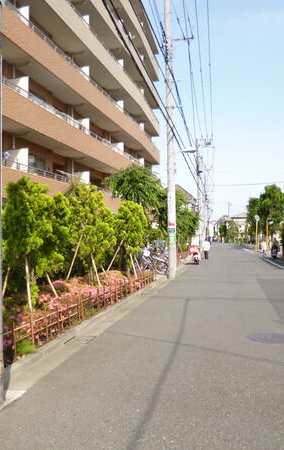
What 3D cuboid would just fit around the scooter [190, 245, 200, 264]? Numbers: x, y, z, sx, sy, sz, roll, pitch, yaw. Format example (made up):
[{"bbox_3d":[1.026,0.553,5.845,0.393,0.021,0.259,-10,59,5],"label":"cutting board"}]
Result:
[{"bbox_3d":[3.200,1.740,24.600,0.700,1.140,1.800,0,-2,12],"label":"scooter"}]

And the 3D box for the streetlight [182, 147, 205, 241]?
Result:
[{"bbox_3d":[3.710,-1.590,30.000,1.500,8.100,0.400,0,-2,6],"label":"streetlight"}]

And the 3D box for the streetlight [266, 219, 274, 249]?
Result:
[{"bbox_3d":[11.430,1.020,37.000,0.700,3.350,0.350,0,-2,14],"label":"streetlight"}]

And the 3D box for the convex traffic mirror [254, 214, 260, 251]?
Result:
[{"bbox_3d":[12.200,0.810,44.000,0.620,3.800,0.350,0,-1,9],"label":"convex traffic mirror"}]

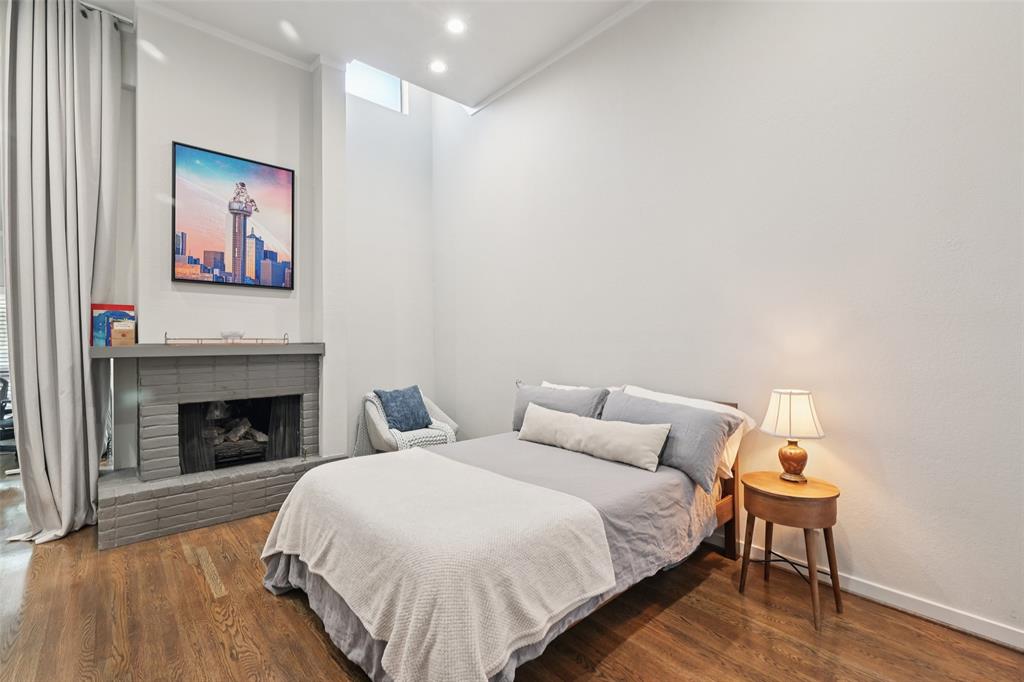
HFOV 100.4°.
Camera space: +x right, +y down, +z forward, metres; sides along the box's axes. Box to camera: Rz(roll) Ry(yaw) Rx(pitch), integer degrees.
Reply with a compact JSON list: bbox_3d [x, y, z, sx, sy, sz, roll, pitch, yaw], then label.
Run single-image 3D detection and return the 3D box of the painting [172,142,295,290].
[{"bbox_3d":[-2.155,-0.939,3.358,0.799,1.006,0.040,0,0,-41],"label":"painting"}]

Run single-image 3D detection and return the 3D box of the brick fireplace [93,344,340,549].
[{"bbox_3d":[-2.074,0.643,3.218,1.549,1.251,0.457,0,0,-41],"label":"brick fireplace"}]

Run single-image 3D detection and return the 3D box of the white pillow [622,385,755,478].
[{"bbox_3d":[0.997,0.535,2.547,0.190,0.470,0.800,28,-18,-38],"label":"white pillow"}]

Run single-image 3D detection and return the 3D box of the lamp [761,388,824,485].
[{"bbox_3d":[1.410,0.468,2.141,0.272,0.439,0.272,0,0,-41],"label":"lamp"}]

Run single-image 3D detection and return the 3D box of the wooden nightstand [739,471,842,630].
[{"bbox_3d":[1.340,0.974,2.054,0.360,0.572,0.400,0,0,-35],"label":"wooden nightstand"}]

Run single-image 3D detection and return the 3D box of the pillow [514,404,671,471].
[{"bbox_3d":[0.488,0.576,2.738,0.140,0.330,1.060,26,-17,-39],"label":"pillow"}]

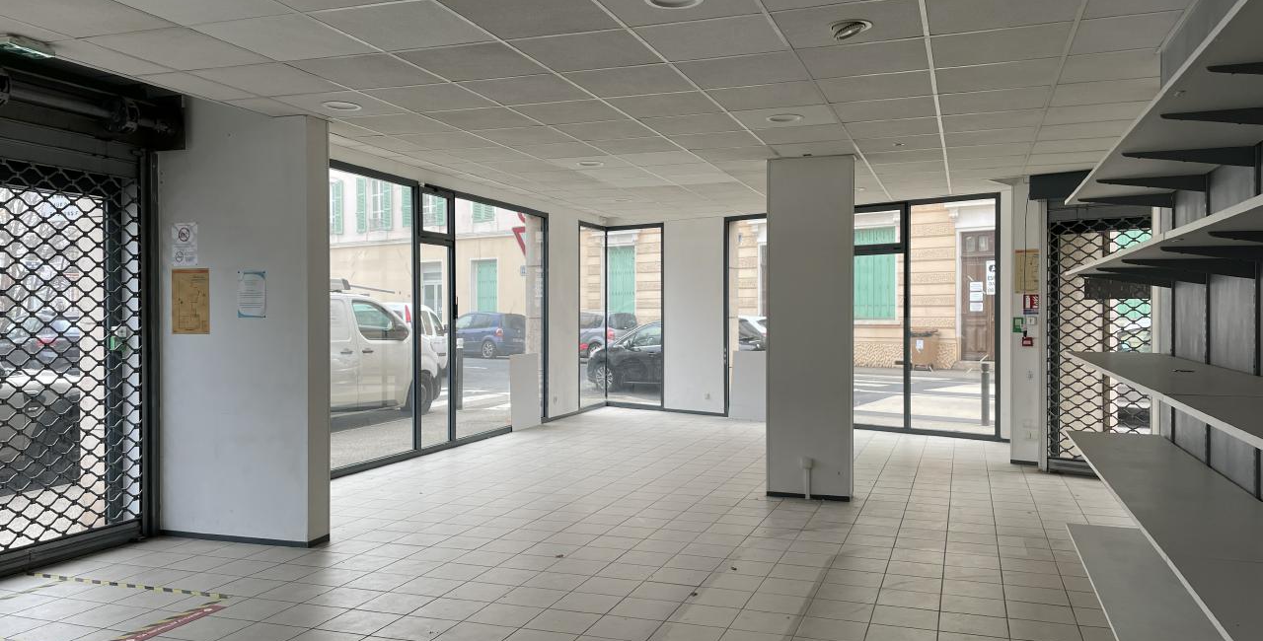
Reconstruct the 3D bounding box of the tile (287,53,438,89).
[{"bbox_3d":[-1.329,-1.271,4.819,0.600,0.025,0.600,0,0,19],"label":"tile"}]

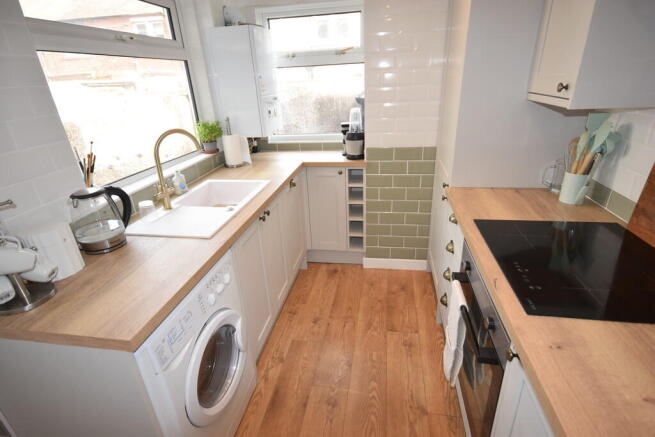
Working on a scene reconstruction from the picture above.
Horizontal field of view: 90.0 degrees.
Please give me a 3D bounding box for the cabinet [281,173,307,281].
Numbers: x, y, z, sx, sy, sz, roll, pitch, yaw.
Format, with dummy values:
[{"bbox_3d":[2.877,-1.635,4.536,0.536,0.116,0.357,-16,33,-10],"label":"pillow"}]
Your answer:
[{"bbox_3d":[-0.504,0.061,2.402,0.560,0.700,0.440,1,24,11],"label":"cabinet"}]

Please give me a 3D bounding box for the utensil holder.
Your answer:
[{"bbox_3d":[1.145,-0.144,1.516,0.096,0.137,0.096,-18,28,-31],"label":"utensil holder"}]

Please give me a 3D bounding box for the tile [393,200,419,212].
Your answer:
[{"bbox_3d":[0.601,-0.087,2.516,0.199,0.100,0.009,1,24,10],"label":"tile"}]

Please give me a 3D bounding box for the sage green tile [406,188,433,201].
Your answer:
[{"bbox_3d":[0.693,-0.179,2.458,0.192,0.100,0.009,1,24,10],"label":"sage green tile"}]

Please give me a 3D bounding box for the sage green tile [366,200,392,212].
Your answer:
[{"bbox_3d":[0.401,-0.091,2.521,0.193,0.099,0.010,2,24,10],"label":"sage green tile"}]

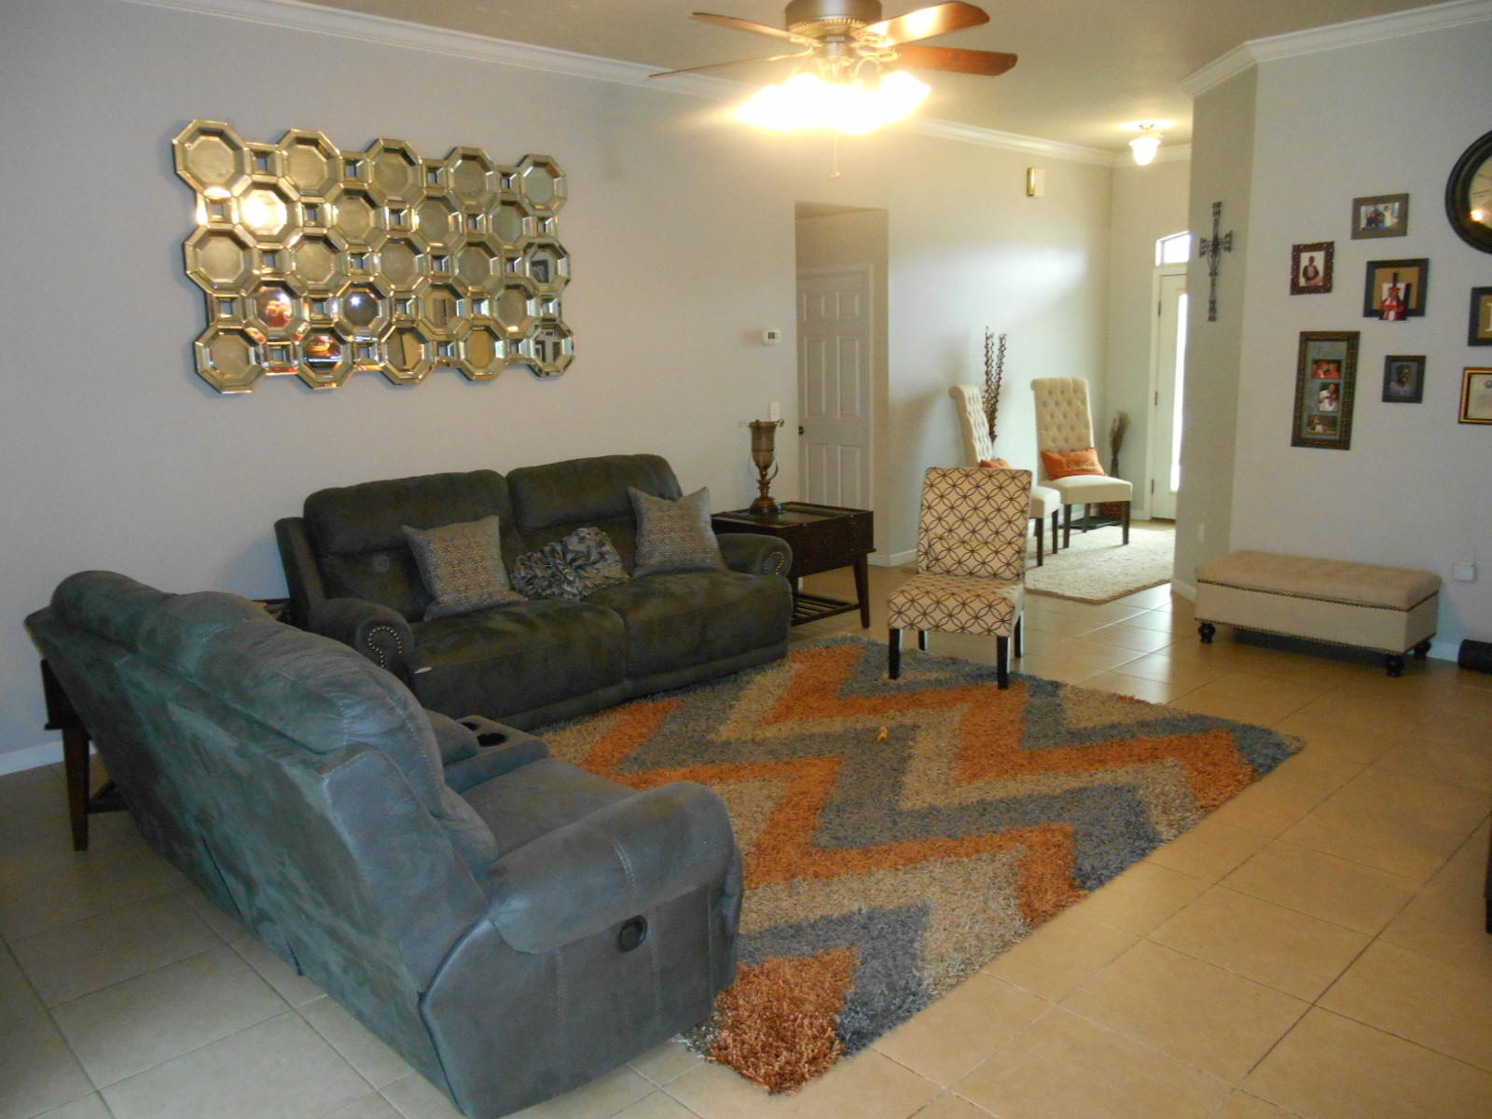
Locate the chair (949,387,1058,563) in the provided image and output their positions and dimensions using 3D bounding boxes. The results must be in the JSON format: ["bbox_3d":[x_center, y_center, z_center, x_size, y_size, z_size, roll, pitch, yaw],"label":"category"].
[{"bbox_3d":[1.854,-0.624,7.976,0.700,1.235,0.550,4,12,26],"label":"chair"}]

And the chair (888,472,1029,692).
[{"bbox_3d":[1.013,0.070,5.278,0.560,0.925,0.670,3,11,21],"label":"chair"}]

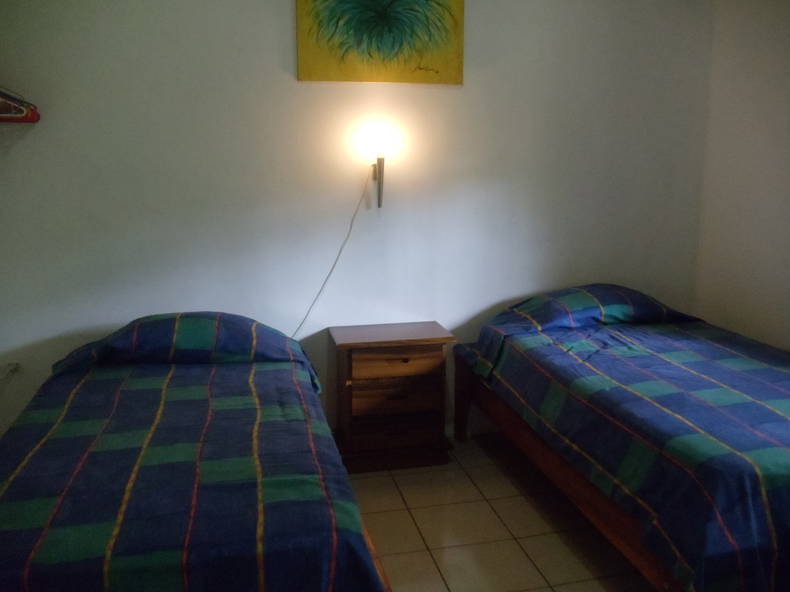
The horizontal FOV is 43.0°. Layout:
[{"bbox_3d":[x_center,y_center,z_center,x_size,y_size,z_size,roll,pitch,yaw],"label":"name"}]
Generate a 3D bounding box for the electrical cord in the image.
[{"bbox_3d":[-0.255,-0.168,4.010,0.337,0.679,0.035,-4,15,-12],"label":"electrical cord"}]

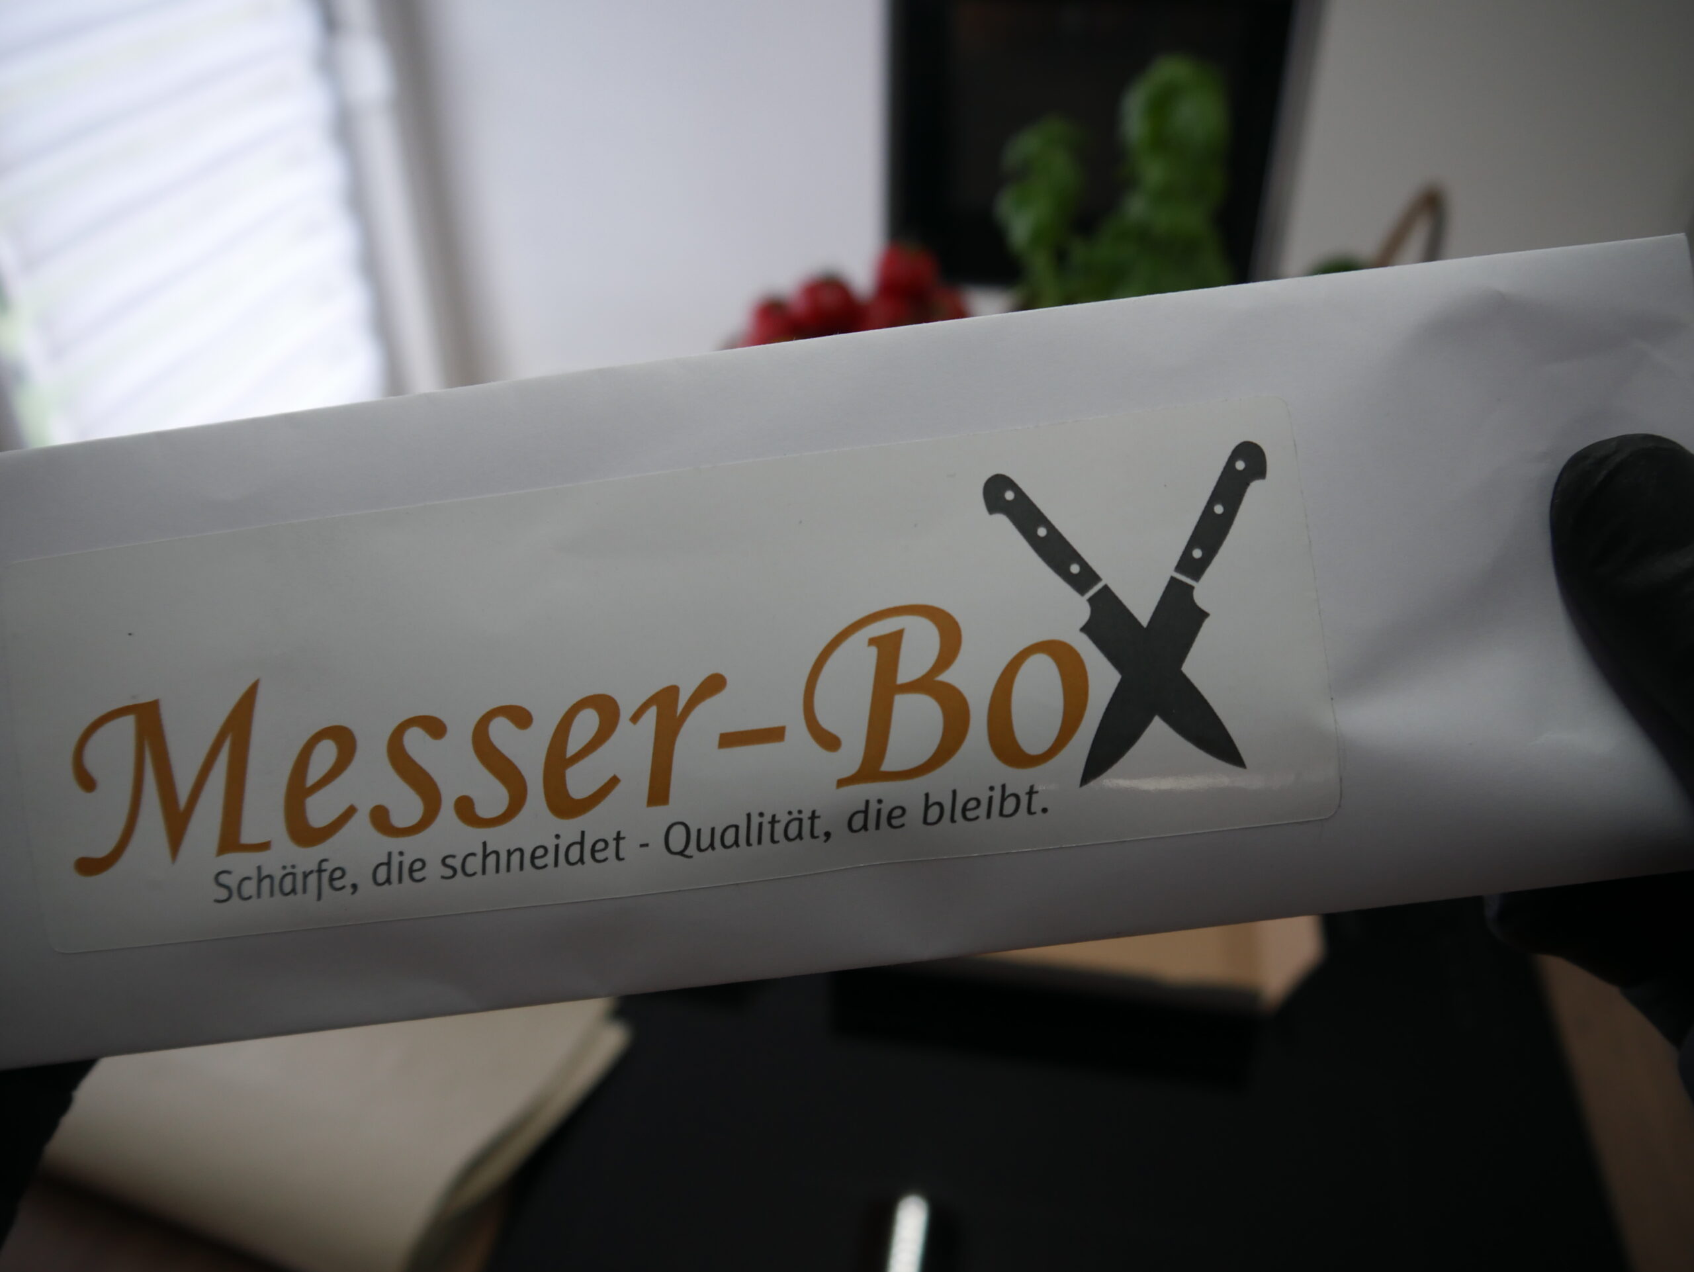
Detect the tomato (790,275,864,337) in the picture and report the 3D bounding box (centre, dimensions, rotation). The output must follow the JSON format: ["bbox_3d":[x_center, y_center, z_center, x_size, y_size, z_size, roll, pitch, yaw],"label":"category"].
[{"bbox_3d":[-0.016,-0.250,1.050,0.051,0.047,0.051,-1,33,0],"label":"tomato"}]

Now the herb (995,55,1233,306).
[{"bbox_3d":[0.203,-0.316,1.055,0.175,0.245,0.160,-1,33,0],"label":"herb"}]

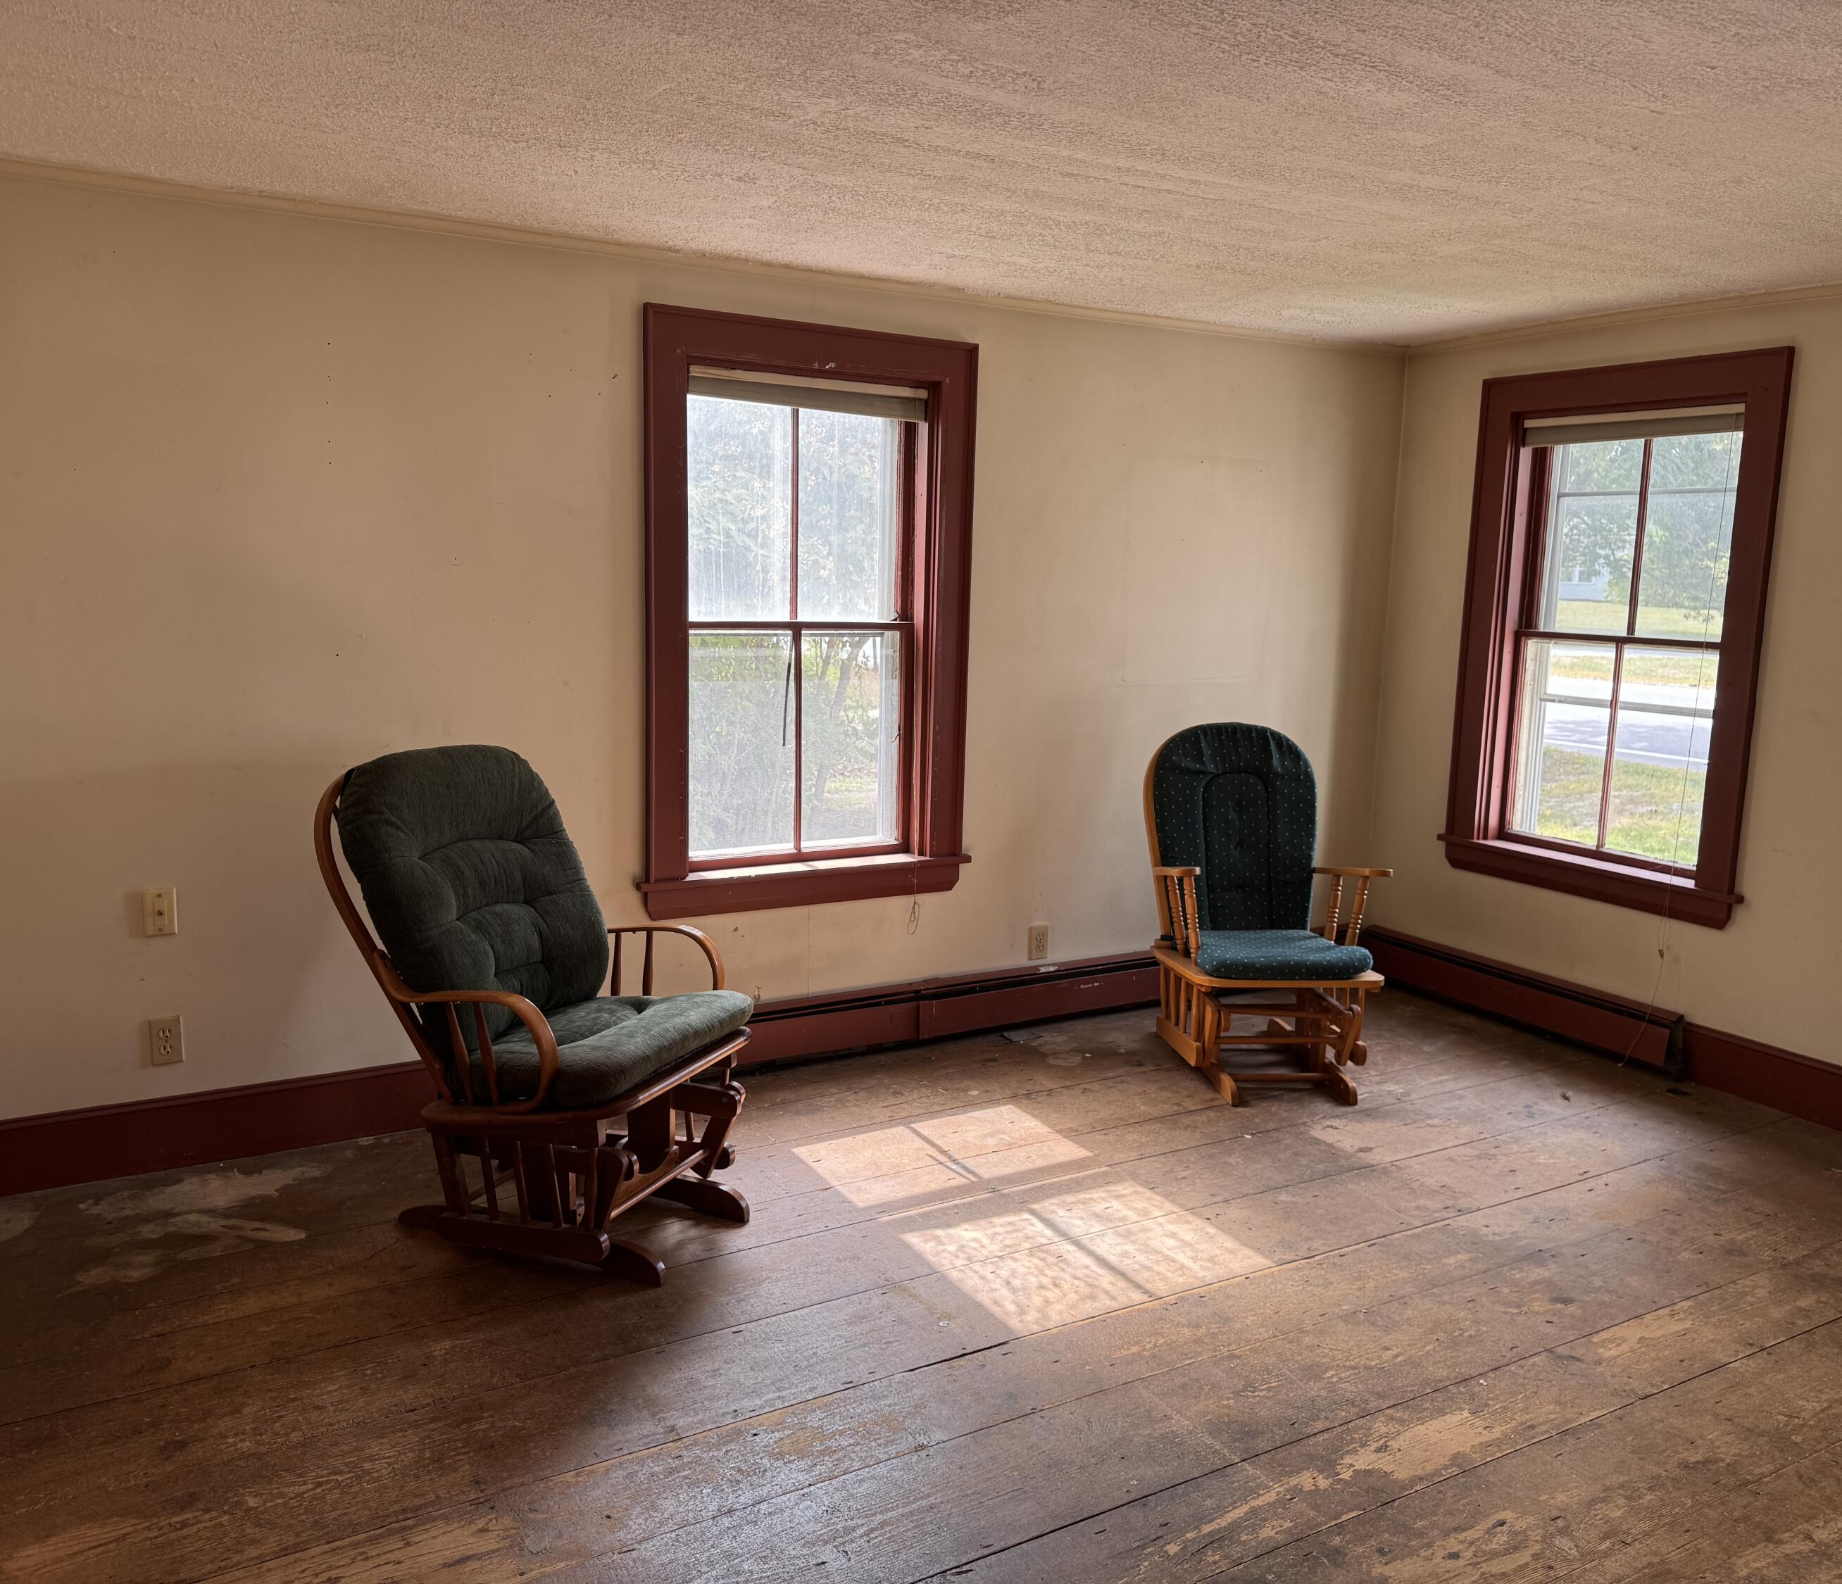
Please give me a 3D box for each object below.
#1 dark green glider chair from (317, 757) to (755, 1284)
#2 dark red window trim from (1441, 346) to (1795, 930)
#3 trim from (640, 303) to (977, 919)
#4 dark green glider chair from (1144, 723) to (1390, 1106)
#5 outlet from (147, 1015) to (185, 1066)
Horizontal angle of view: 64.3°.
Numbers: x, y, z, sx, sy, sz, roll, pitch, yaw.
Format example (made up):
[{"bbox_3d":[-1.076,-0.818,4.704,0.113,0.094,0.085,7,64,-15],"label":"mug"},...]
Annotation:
[{"bbox_3d":[-0.832,0.463,3.318,0.850,1.060,0.640,5,9,23],"label":"dark green glider chair"},{"bbox_3d":[2.187,-0.498,4.715,0.130,1.691,1.101,-4,10,-30],"label":"dark red window trim"},{"bbox_3d":[-0.317,-0.500,4.314,1.091,1.683,0.140,-4,10,-30],"label":"trim"},{"bbox_3d":[1.054,0.337,4.560,0.600,1.030,0.830,0,9,-6],"label":"dark green glider chair"},{"bbox_3d":[-1.841,0.609,3.580,0.071,0.115,0.010,-4,10,-30],"label":"outlet"}]

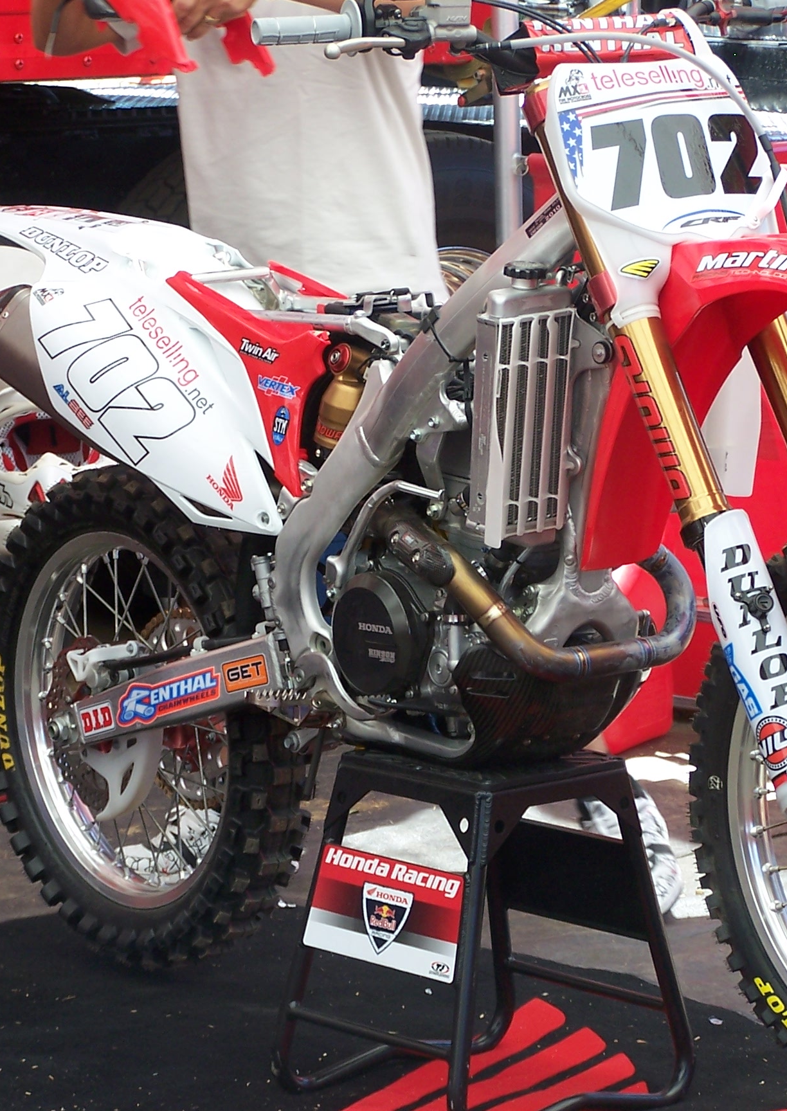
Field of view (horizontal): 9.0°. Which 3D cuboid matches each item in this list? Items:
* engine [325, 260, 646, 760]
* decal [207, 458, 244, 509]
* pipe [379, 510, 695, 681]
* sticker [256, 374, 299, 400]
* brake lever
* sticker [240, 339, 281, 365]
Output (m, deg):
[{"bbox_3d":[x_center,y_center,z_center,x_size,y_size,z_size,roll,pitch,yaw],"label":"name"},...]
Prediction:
[{"bbox_3d":[0.145,-0.067,6.045,0.320,0.590,0.400,-8,13,-38],"label":"engine"},{"bbox_3d":[-0.212,-0.090,6.317,0.004,0.053,0.066,-11,53,-45],"label":"decal"},{"bbox_3d":[0.170,0.018,5.952,0.240,0.195,0.375,-9,13,-36],"label":"pipe"},{"bbox_3d":[-0.144,-0.210,6.233,0.004,0.029,0.075,-10,21,-44],"label":"sticker"},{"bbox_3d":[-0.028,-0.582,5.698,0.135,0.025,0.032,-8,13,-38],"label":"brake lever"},{"bbox_3d":[-0.168,-0.255,6.251,0.004,0.021,0.076,10,8,-37],"label":"sticker"}]

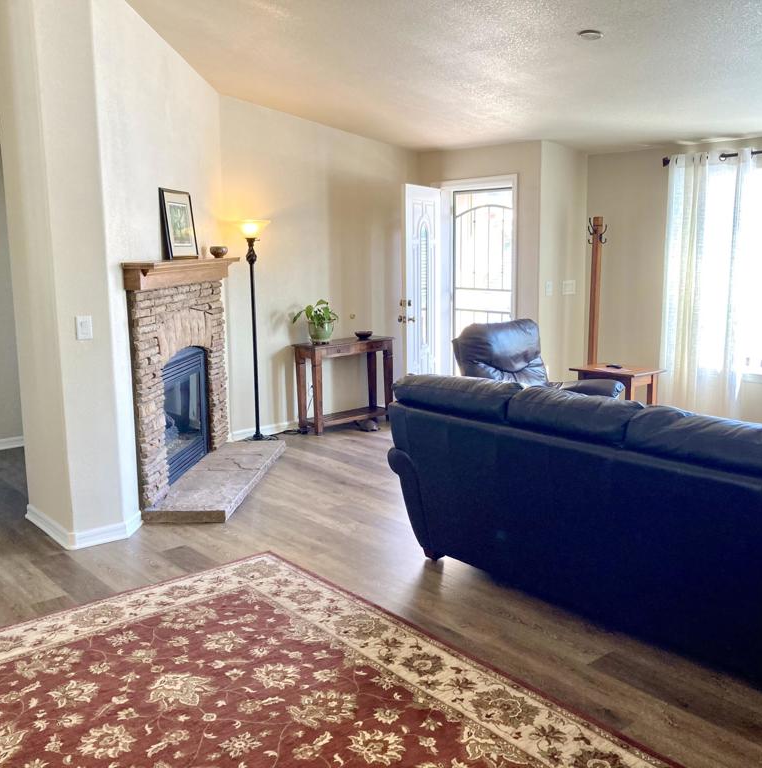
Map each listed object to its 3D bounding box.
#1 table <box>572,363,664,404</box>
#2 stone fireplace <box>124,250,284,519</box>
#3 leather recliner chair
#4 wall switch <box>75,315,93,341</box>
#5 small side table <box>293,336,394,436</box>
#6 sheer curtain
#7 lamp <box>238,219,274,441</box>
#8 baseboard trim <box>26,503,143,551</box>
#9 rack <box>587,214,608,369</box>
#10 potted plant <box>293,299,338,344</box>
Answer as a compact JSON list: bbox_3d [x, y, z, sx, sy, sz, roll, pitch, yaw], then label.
[{"bbox_3d":[1.896,0.161,6.619,0.460,0.540,0.580,-9,12,-41],"label":"table"},{"bbox_3d":[-1.078,-0.082,5.455,0.530,1.455,1.870,0,9,3],"label":"stone fireplace"},{"bbox_3d":[1.174,0.074,5.841,0.930,0.970,0.980,-9,12,-41],"label":"leather recliner chair"},{"bbox_3d":[-1.486,-0.282,4.153,0.074,0.116,0.012,-9,12,-41],"label":"wall switch"},{"bbox_3d":[-0.311,0.002,7.211,0.930,0.732,0.340,-9,12,-41],"label":"small side table"},{"bbox_3d":[2.489,-0.676,6.415,0.120,2.150,0.700,-9,12,-41],"label":"sheer curtain"},{"bbox_3d":[-1.000,-0.404,6.553,0.310,1.755,0.310,-1,9,0],"label":"lamp"},{"bbox_3d":[-1.643,0.747,4.636,0.500,0.086,0.730,-9,12,-41],"label":"baseboard trim"},{"bbox_3d":[1.784,-0.510,6.993,0.420,1.755,0.420,-9,12,-41],"label":"rack"},{"bbox_3d":[-0.510,-0.518,6.983,0.340,0.375,0.310,-9,12,-41],"label":"potted plant"}]

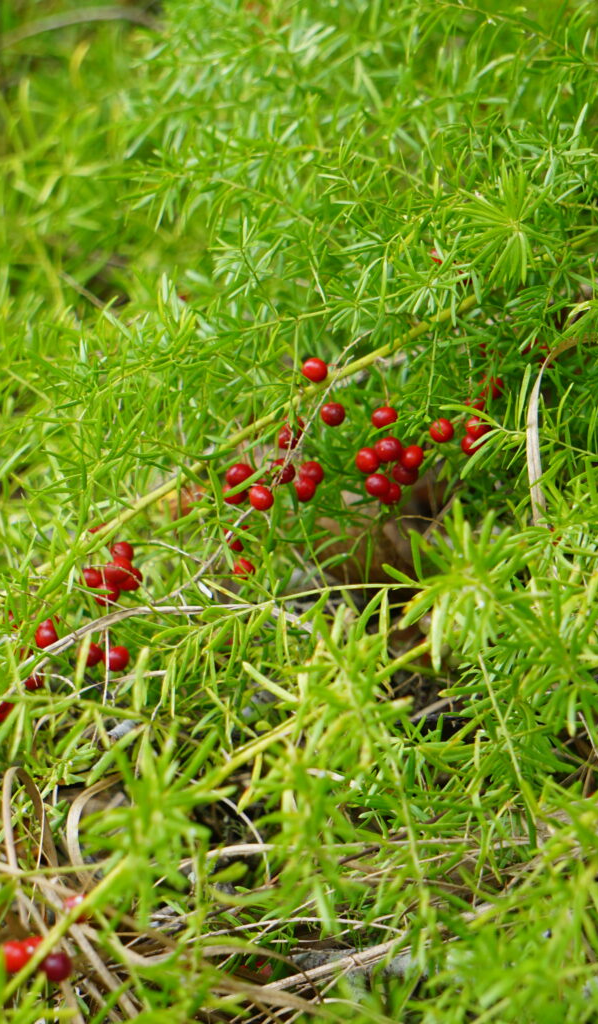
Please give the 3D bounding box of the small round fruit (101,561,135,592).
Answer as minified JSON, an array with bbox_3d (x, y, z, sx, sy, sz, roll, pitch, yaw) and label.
[{"bbox_3d":[-0.051,0.018,2.180,0.007,0.007,0.007,0,33,0],"label":"small round fruit"}]

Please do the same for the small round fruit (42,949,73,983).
[{"bbox_3d":[-0.063,0.118,2.030,0.007,0.007,0.007,0,33,0],"label":"small round fruit"}]

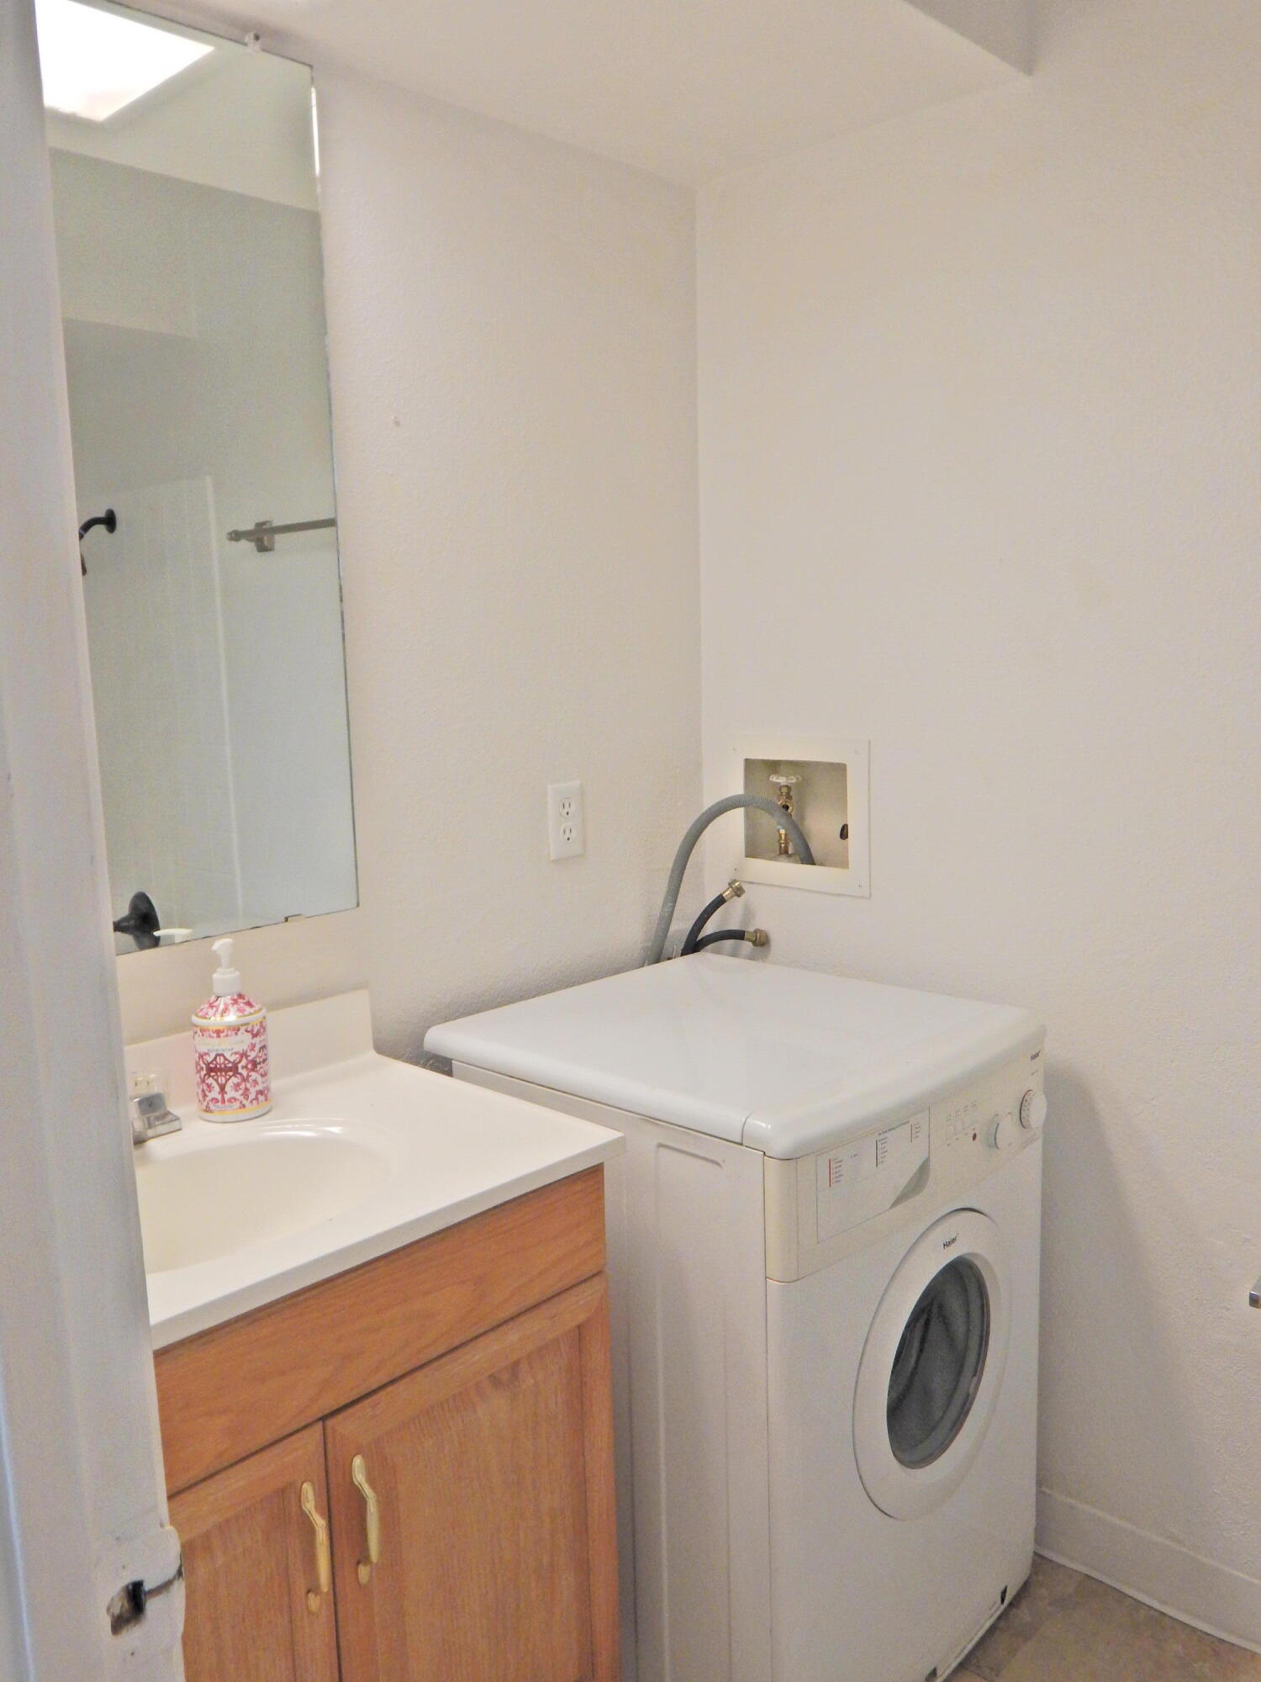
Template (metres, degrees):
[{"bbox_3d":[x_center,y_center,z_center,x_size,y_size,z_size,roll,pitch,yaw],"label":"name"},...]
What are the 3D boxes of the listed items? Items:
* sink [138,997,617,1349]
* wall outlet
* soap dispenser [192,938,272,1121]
[{"bbox_3d":[-0.444,0.317,1.367,0.466,0.112,0.787,6,11,43],"label":"sink"},{"bbox_3d":[-0.093,-0.029,2.039,0.008,0.115,0.071,6,11,43],"label":"wall outlet"},{"bbox_3d":[-0.465,0.214,1.585,0.085,0.206,0.085,1,9,18],"label":"soap dispenser"}]

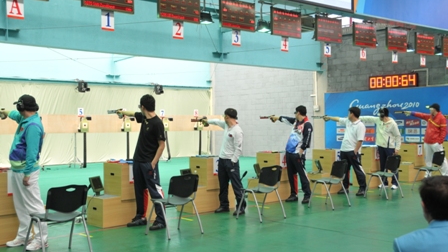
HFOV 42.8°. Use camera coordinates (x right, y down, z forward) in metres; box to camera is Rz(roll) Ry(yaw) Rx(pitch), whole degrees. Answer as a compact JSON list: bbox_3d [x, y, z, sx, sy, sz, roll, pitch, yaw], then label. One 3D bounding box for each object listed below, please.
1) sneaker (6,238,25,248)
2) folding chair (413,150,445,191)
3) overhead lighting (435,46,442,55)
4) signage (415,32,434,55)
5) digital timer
[{"bbox_3d":[-2.475,1.389,6.913,0.285,0.115,0.103,-1,0,-17],"label":"sneaker"},{"bbox_3d":[4.326,0.935,12.006,0.570,0.800,0.520,-1,0,-42],"label":"folding chair"},{"bbox_3d":[5.864,-2.061,15.615,0.250,0.250,0.190,-1,0,-42],"label":"overhead lighting"},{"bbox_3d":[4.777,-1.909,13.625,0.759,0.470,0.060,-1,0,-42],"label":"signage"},{"bbox_3d":[5.578,-1.465,18.826,0.100,0.425,1.780,-1,0,-42],"label":"digital timer"}]

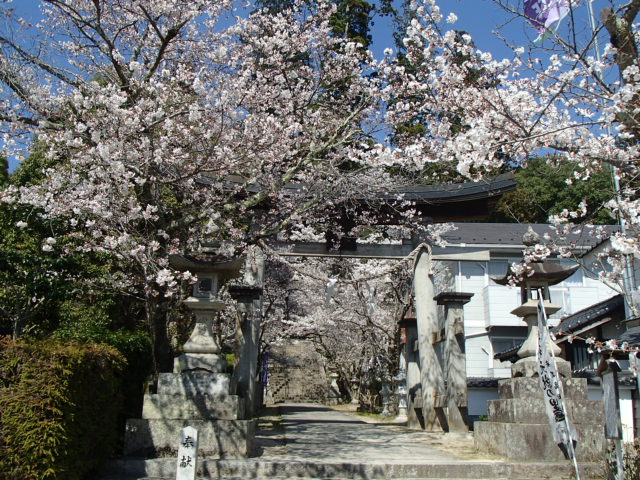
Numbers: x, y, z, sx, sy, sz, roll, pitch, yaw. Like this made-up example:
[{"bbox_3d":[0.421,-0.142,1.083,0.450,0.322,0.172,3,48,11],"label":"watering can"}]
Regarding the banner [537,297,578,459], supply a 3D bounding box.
[{"bbox_3d":[2.731,1.596,7.243,0.360,1.750,0.120,-8,-16,19],"label":"banner"}]

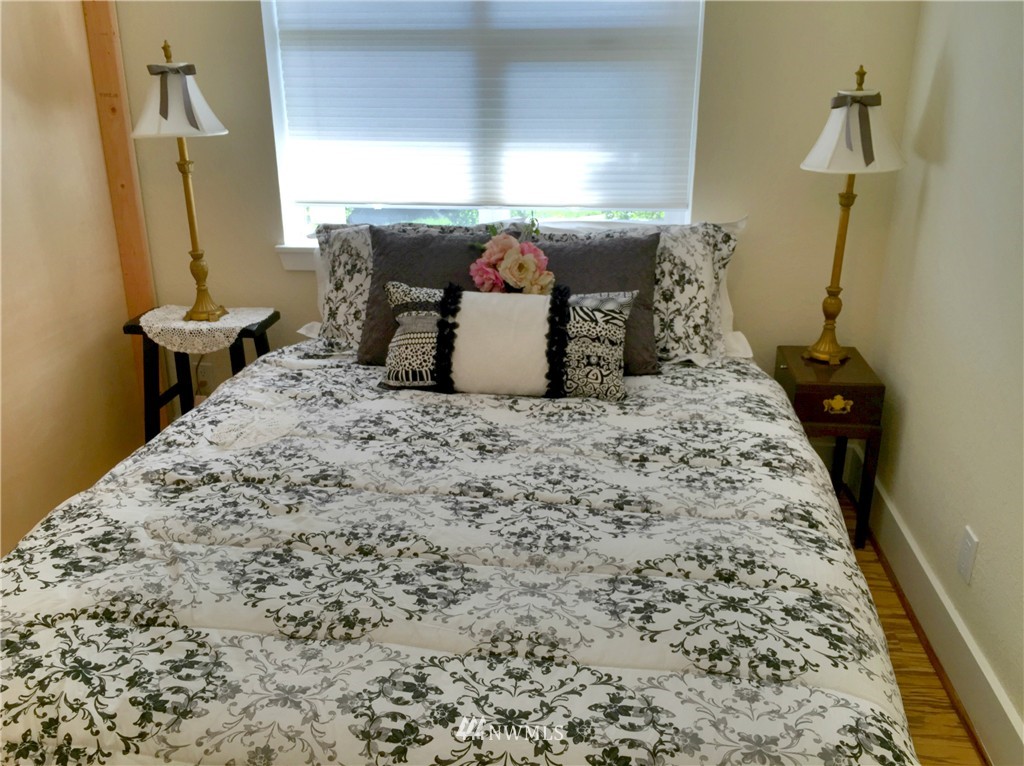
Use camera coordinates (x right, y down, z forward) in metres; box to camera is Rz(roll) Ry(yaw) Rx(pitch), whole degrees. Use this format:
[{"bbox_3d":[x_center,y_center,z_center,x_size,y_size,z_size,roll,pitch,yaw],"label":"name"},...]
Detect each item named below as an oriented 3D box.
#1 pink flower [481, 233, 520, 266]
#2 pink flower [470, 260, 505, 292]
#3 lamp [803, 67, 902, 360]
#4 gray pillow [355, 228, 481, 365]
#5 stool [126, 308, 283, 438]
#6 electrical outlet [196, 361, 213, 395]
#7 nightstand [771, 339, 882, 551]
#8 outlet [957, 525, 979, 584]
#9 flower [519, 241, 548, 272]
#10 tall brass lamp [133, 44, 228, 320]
[{"bbox_3d":[-0.032,-0.367,2.375,0.110,0.100,0.090,3,19,8],"label":"pink flower"},{"bbox_3d":[-0.067,-0.294,2.379,0.095,0.095,0.085,3,19,8],"label":"pink flower"},{"bbox_3d":[0.981,-0.480,2.526,0.285,0.849,0.285,3,19,8],"label":"lamp"},{"bbox_3d":[-0.231,-0.260,2.534,0.460,0.420,0.140,3,2,8],"label":"gray pillow"},{"bbox_3d":[-1.002,0.084,2.869,0.460,0.593,0.310,3,19,8],"label":"stool"},{"bbox_3d":[-1.141,-0.015,3.161,0.074,0.118,0.008,3,19,8],"label":"electrical outlet"},{"bbox_3d":[0.957,0.187,2.675,0.250,0.511,0.390,3,19,8],"label":"nightstand"},{"bbox_3d":[1.026,0.389,1.927,0.008,0.115,0.072,3,19,8],"label":"outlet"},{"bbox_3d":[0.054,-0.349,2.384,0.095,0.095,0.085,3,19,8],"label":"flower"},{"bbox_3d":[-1.022,-0.626,2.717,0.285,0.849,0.285,3,19,8],"label":"tall brass lamp"}]

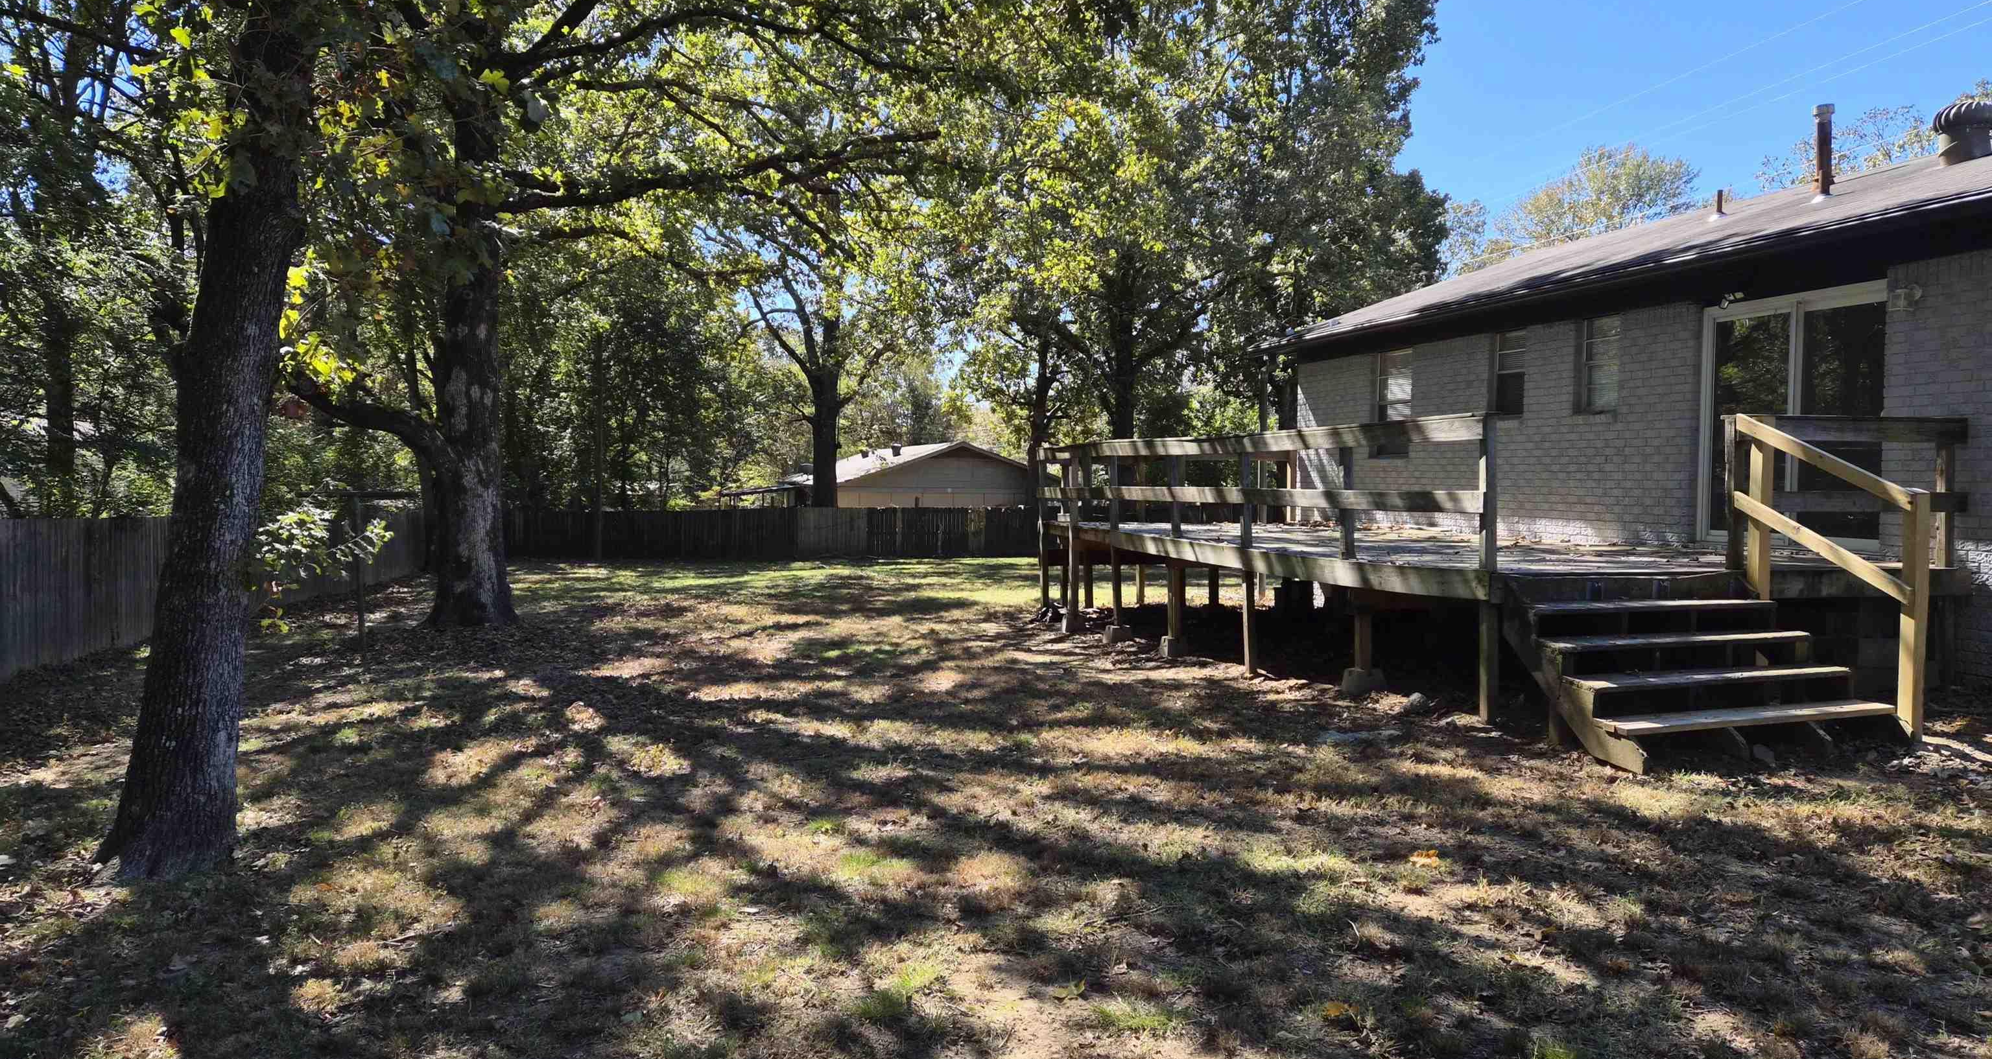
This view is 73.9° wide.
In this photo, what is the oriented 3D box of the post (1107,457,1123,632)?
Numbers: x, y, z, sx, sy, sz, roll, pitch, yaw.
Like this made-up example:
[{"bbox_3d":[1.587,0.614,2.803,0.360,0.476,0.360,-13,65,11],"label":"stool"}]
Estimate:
[{"bbox_3d":[1.468,0.109,16.156,0.095,2.211,0.095,-1,2,-15],"label":"post"}]

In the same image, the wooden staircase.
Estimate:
[{"bbox_3d":[4.400,0.831,8.348,1.900,0.975,1.490,-1,2,-15],"label":"wooden staircase"}]

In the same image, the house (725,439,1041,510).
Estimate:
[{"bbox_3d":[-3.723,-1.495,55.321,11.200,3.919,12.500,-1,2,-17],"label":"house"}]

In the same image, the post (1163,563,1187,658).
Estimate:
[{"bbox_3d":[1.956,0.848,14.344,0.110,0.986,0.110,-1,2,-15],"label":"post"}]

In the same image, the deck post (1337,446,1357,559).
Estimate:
[{"bbox_3d":[2.886,-0.268,10.860,0.095,1.034,0.095,-1,2,-15],"label":"deck post"}]

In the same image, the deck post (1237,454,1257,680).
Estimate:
[{"bbox_3d":[2.406,0.261,12.672,0.095,2.233,0.095,-1,2,-15],"label":"deck post"}]

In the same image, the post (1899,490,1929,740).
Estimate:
[{"bbox_3d":[5.513,0.514,7.950,0.095,1.494,0.095,-1,2,-15],"label":"post"}]

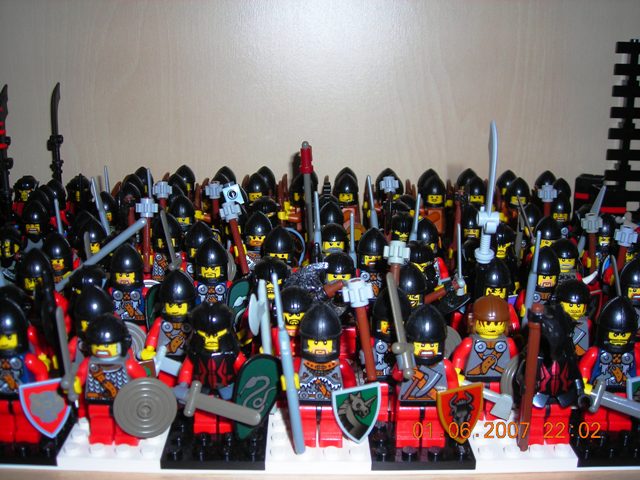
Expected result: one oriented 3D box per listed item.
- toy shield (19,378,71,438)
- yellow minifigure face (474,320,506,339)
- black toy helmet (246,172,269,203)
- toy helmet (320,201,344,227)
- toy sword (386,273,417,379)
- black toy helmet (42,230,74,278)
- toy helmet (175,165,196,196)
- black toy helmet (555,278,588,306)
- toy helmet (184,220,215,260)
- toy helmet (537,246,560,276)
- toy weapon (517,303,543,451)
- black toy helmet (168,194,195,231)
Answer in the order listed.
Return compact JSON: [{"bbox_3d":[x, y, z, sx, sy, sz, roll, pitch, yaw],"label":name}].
[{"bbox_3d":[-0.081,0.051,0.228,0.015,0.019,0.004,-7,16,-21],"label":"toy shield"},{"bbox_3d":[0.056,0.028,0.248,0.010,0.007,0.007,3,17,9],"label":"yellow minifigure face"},{"bbox_3d":[-0.034,-0.028,0.413,0.013,0.017,0.013,2,17,8],"label":"black toy helmet"},{"bbox_3d":[0.005,-0.010,0.360,0.013,0.017,0.014,0,17,0],"label":"toy helmet"},{"bbox_3d":[0.023,0.026,0.224,0.004,0.033,0.010,-6,7,41],"label":"toy sword"},{"bbox_3d":[-0.107,0.005,0.310,0.013,0.017,0.014,-4,17,-13],"label":"black toy helmet"},{"bbox_3d":[-0.079,-0.036,0.447,0.013,0.017,0.014,0,16,-4],"label":"toy helmet"},{"bbox_3d":[0.093,0.020,0.279,0.012,0.011,0.013,2,16,7],"label":"black toy helmet"},{"bbox_3d":[-0.050,0.000,0.318,0.012,0.017,0.013,-1,17,-5],"label":"toy helmet"},{"bbox_3d":[0.088,0.010,0.298,0.012,0.016,0.013,1,16,2],"label":"toy helmet"},{"bbox_3d":[0.065,0.043,0.234,0.004,0.049,0.004,5,13,17],"label":"toy weapon"},{"bbox_3d":[-0.066,-0.013,0.364,0.013,0.017,0.013,-4,17,-11],"label":"black toy helmet"}]

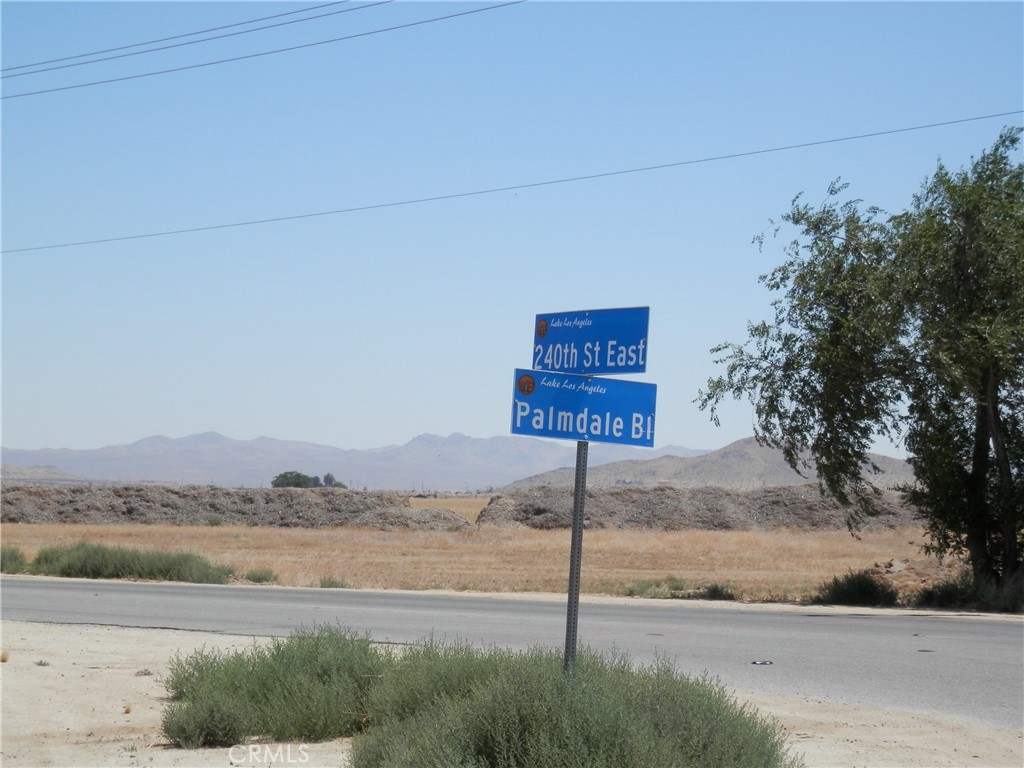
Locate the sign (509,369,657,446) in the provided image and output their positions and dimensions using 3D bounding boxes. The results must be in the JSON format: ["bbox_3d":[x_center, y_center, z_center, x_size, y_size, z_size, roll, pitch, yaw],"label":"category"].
[{"bbox_3d":[0.446,0.150,17.608,1.083,0.393,0.020,6,-5,-35],"label":"sign"}]

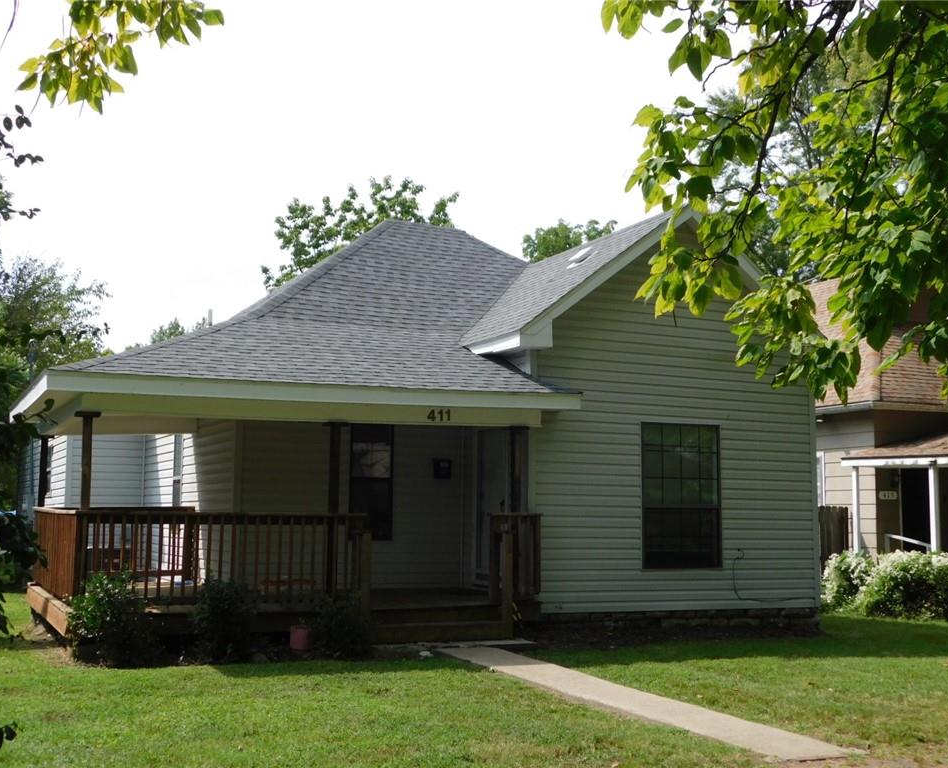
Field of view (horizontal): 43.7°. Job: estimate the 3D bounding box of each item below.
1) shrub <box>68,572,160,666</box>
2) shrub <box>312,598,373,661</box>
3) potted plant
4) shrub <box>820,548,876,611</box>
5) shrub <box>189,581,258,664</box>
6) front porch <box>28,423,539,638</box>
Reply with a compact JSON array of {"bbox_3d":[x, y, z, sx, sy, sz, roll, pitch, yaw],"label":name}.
[{"bbox_3d":[-3.408,2.232,11.216,0.850,0.880,0.800,3,-7,-25],"label":"shrub"},{"bbox_3d":[-1.372,2.502,12.158,0.610,0.630,0.580,0,-6,0],"label":"shrub"},{"bbox_3d":[-1.763,2.565,12.021,0.240,0.325,0.240,3,-7,-25],"label":"potted plant"},{"bbox_3d":[5.871,3.081,18.600,0.950,0.980,0.900,3,-7,-25],"label":"shrub"},{"bbox_3d":[-2.467,2.329,11.654,0.640,0.810,0.620,3,-7,-25],"label":"shrub"},{"bbox_3d":[-2.425,1.770,14.460,5.350,2.450,4.400,3,-7,-25],"label":"front porch"}]

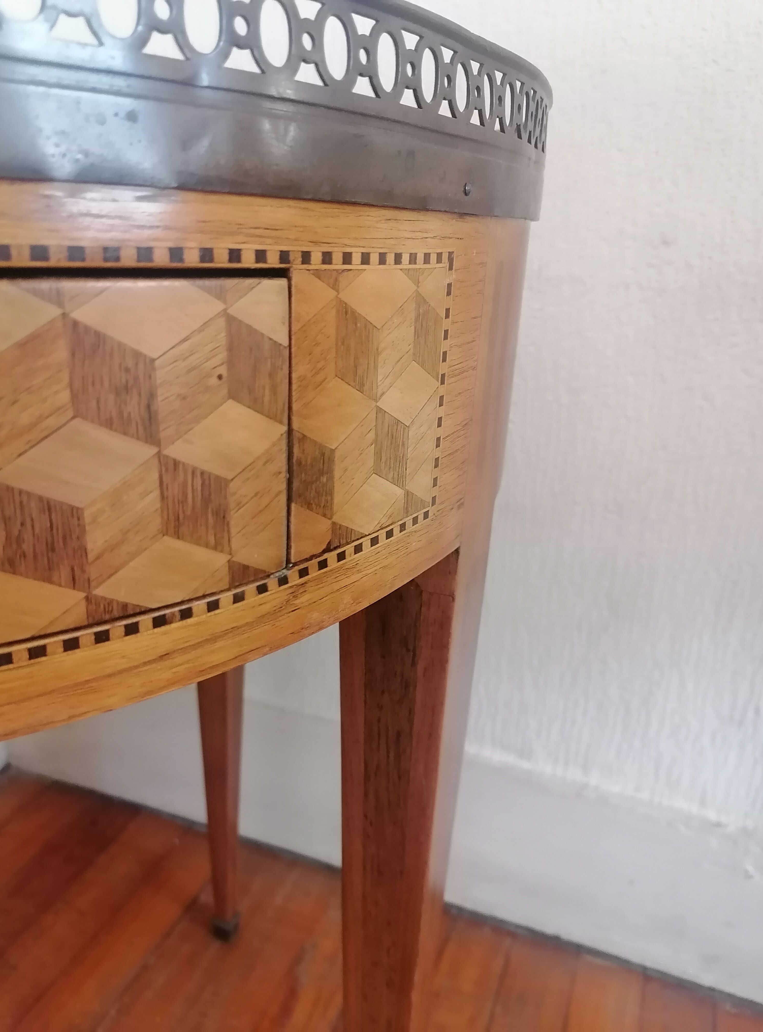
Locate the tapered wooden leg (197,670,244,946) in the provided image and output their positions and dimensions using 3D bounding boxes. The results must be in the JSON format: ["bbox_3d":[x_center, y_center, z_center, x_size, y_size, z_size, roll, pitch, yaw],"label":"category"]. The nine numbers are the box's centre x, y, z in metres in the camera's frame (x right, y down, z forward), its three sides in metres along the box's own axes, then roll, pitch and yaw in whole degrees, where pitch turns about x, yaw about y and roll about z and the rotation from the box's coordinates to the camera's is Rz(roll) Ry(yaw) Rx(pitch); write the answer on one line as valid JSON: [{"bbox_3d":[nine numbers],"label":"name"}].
[{"bbox_3d":[-0.145,0.154,0.693,0.043,0.564,0.043,10,21,18],"label":"tapered wooden leg"}]

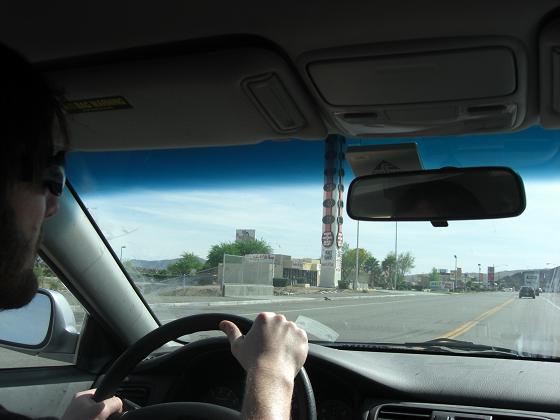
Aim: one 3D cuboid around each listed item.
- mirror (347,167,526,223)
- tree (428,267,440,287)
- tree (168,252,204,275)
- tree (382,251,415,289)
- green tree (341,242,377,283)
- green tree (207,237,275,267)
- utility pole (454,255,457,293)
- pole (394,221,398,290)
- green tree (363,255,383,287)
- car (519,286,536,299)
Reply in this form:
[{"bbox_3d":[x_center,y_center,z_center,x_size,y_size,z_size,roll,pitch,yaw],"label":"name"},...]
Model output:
[{"bbox_3d":[0.210,-0.020,0.845,0.245,0.068,0.040,-2,-3,30],"label":"mirror"},{"bbox_3d":[41.471,18.119,165.000,3.220,5.910,3.060,0,-7,22],"label":"tree"},{"bbox_3d":[-13.385,8.017,88.000,5.150,3.870,4.640,0,-7,22],"label":"tree"},{"bbox_3d":[21.591,10.932,112.000,5.830,7.110,5.540,0,-7,22],"label":"tree"},{"bbox_3d":[14.873,10.196,115.000,7.110,8.230,6.400,0,-7,22],"label":"green tree"},{"bbox_3d":[-5.941,7.086,88.000,9.730,6.010,7.790,0,-7,22],"label":"green tree"},{"bbox_3d":[41.398,14.979,145.000,0.500,9.000,0.500,0,-7,22],"label":"utility pole"},{"bbox_3d":[19.900,7.089,105.000,0.300,13.300,0.300,0,-7,22],"label":"pole"},{"bbox_3d":[16.854,11.206,112.000,3.640,6.190,3.460,0,-7,22],"label":"green tree"},{"bbox_3d":[28.990,9.663,72.000,1.780,1.450,4.500,0,-7,22],"label":"car"}]

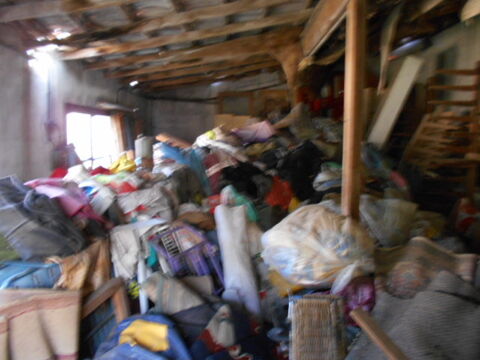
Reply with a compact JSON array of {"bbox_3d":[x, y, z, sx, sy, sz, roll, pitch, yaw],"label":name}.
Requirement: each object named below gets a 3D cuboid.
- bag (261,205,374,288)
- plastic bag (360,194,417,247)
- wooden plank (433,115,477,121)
[{"bbox_3d":[0.505,0.427,2.350,0.700,0.480,0.550,1,5,11],"label":"bag"},{"bbox_3d":[1.203,0.326,2.900,0.440,0.400,0.360,2,5,17],"label":"plastic bag"},{"bbox_3d":[2.380,-0.693,4.000,0.490,0.050,0.060,1,5,6],"label":"wooden plank"}]

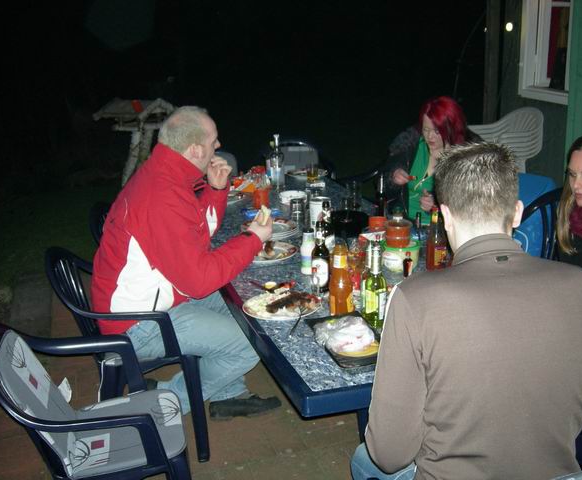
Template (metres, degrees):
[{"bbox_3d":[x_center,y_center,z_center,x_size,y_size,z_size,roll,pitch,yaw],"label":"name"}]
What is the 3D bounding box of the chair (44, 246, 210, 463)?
[{"bbox_3d":[-0.628,0.389,2.626,0.550,0.840,0.570,-5,18,-6],"label":"chair"}]

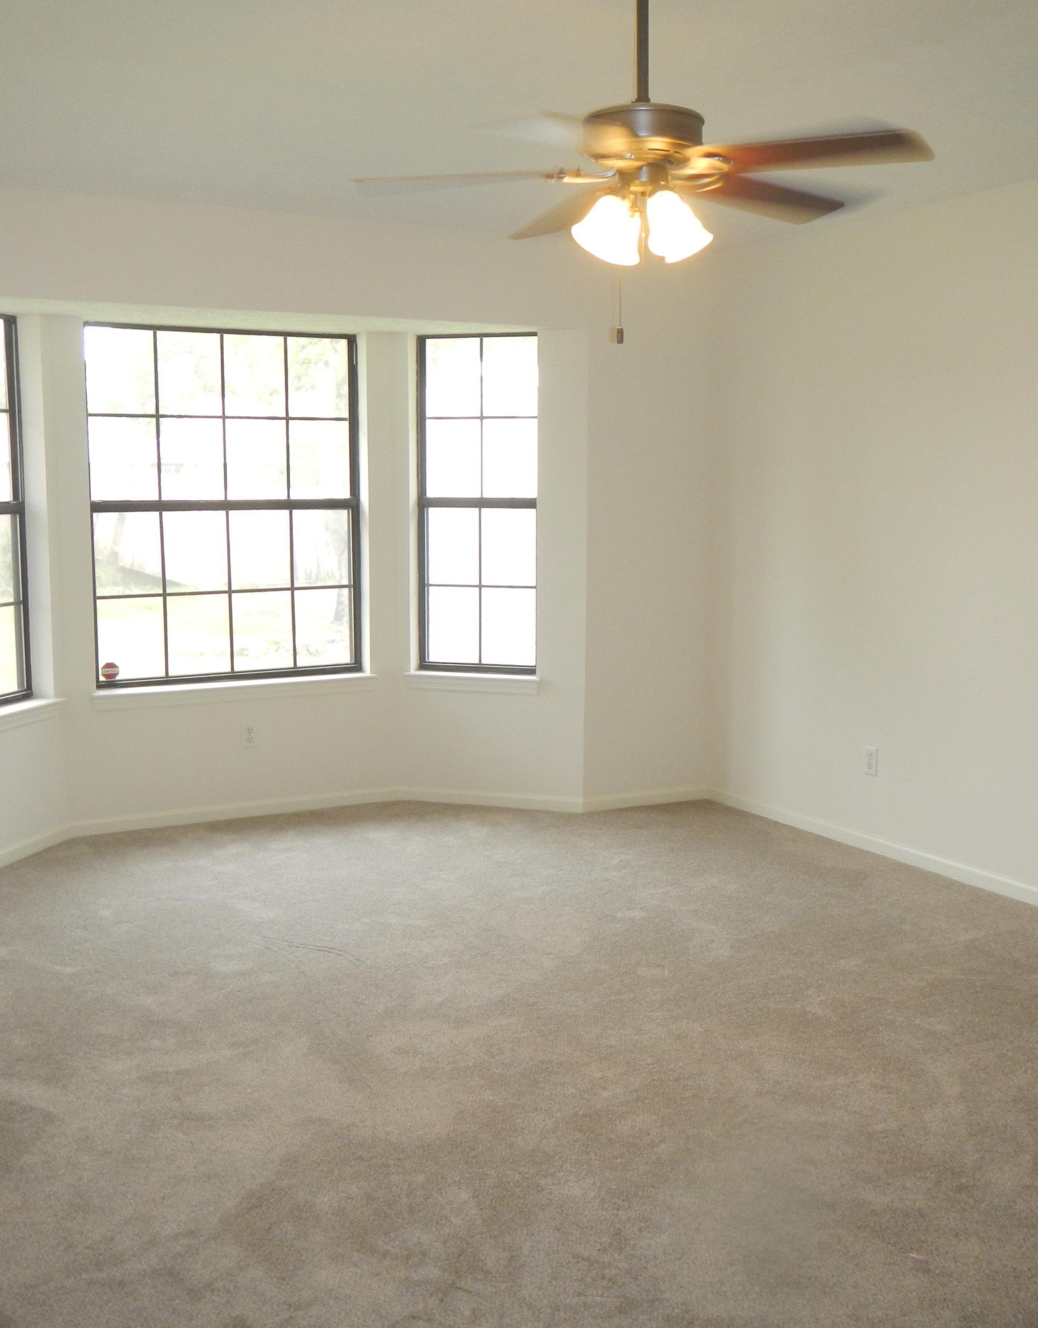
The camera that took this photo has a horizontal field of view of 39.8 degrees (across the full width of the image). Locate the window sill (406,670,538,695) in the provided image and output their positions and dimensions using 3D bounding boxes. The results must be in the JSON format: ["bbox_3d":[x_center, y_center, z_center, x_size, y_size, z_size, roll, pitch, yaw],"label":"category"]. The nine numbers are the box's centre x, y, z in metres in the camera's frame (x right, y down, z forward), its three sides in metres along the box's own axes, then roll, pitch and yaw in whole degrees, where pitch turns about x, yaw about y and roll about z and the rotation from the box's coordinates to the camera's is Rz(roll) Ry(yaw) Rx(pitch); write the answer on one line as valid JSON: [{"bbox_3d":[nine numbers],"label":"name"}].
[{"bbox_3d":[-0.193,0.085,6.464,0.639,0.070,0.137,2,8,18],"label":"window sill"}]

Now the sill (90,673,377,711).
[{"bbox_3d":[-1.219,0.118,6.214,1.253,0.070,0.137,-4,8,-28],"label":"sill"}]

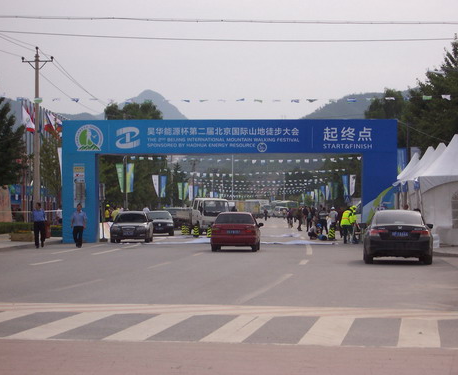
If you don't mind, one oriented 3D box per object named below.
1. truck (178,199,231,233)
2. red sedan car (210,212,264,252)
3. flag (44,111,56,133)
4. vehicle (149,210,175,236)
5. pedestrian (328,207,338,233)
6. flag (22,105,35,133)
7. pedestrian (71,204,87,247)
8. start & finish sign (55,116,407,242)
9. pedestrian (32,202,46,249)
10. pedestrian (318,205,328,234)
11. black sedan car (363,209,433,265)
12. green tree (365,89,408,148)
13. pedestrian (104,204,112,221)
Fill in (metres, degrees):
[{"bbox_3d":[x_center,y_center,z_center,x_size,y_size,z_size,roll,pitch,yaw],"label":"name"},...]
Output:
[{"bbox_3d":[-1.630,1.820,97.700,1.850,2.200,5.600,0,-1,-19],"label":"truck"},{"bbox_3d":[0.310,1.600,57.000,1.700,1.430,4.300,0,-1,4],"label":"red sedan car"},{"bbox_3d":[-14.950,-5.500,130.000,1.050,1.900,0.400,0,-1,0],"label":"flag"},{"bbox_3d":[-3.920,2.060,91.000,1.680,1.430,4.450,0,-1,0],"label":"vehicle"},{"bbox_3d":[6.145,2.005,92.000,0.500,1.740,0.360,0,-1,-9],"label":"pedestrian"},{"bbox_3d":[-16.194,-5.573,126.000,1.150,2.250,0.400,0,-1,-6],"label":"flag"},{"bbox_3d":[-5.800,1.495,60.500,0.580,1.730,0.420,0,-1,8],"label":"pedestrian"},{"bbox_3d":[0.050,-0.260,70.100,14.900,5.470,1.400,0,-1,2],"label":"start & finish sign"},{"bbox_3d":[-7.340,1.459,60.200,0.520,1.740,0.360,0,-1,9],"label":"pedestrian"},{"bbox_3d":[5.827,2.060,96.500,0.520,1.690,0.400,0,-1,0],"label":"pedestrian"},{"bbox_3d":[4.820,1.390,44.600,1.845,1.475,4.900,0,-1,4],"label":"black sedan car"},{"bbox_3d":[11.800,-2.000,115.000,4.800,10.400,4.800,0,-1,0],"label":"green tree"},{"bbox_3d":[-7.711,1.942,99.000,0.500,1.740,0.360,0,-1,18],"label":"pedestrian"}]

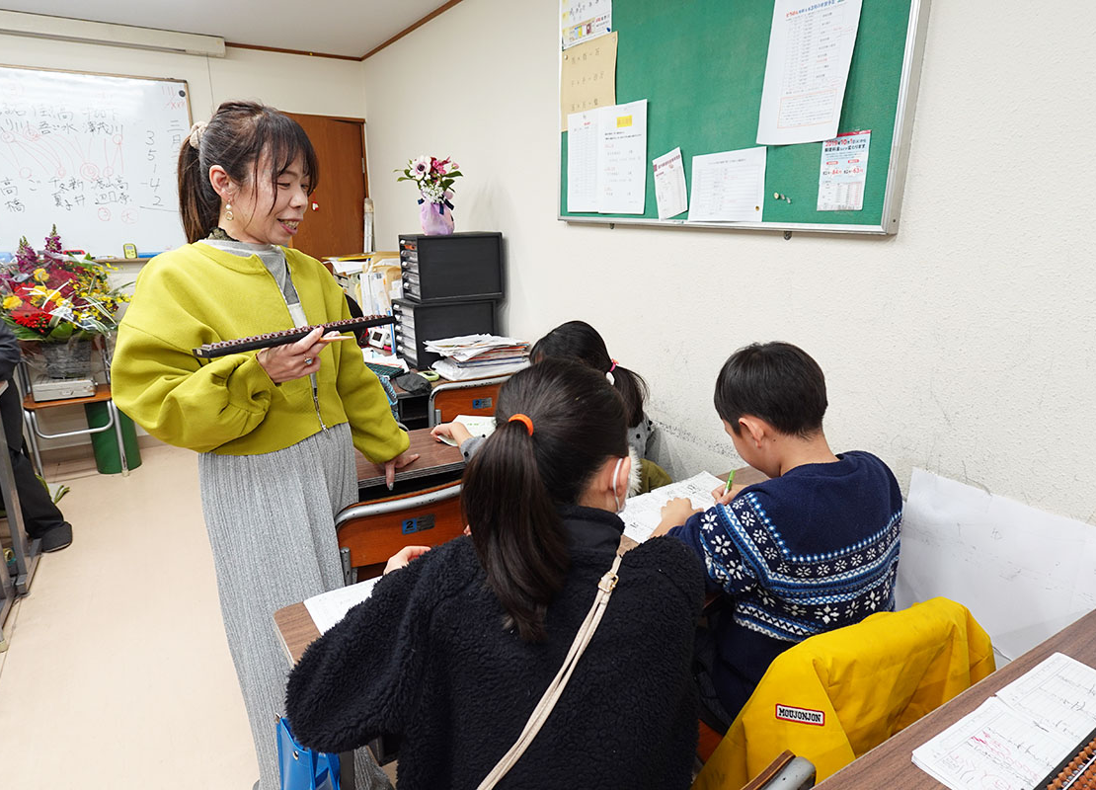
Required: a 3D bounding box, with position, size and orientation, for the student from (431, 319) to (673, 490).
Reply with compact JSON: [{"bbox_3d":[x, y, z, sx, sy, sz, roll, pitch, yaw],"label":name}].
[{"bbox_3d":[0.058,0.273,1.890,0.560,1.030,0.450,12,21,35],"label":"student"}]

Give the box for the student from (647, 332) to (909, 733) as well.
[{"bbox_3d":[0.425,0.408,1.305,0.460,1.110,0.560,-10,19,-29],"label":"student"}]

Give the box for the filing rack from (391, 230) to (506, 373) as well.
[{"bbox_3d":[-0.421,-0.421,2.644,0.405,0.510,0.265,-11,20,-32],"label":"filing rack"}]

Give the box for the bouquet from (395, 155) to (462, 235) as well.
[{"bbox_3d":[-0.477,-0.807,2.546,0.275,0.305,0.240,-3,17,-9],"label":"bouquet"}]

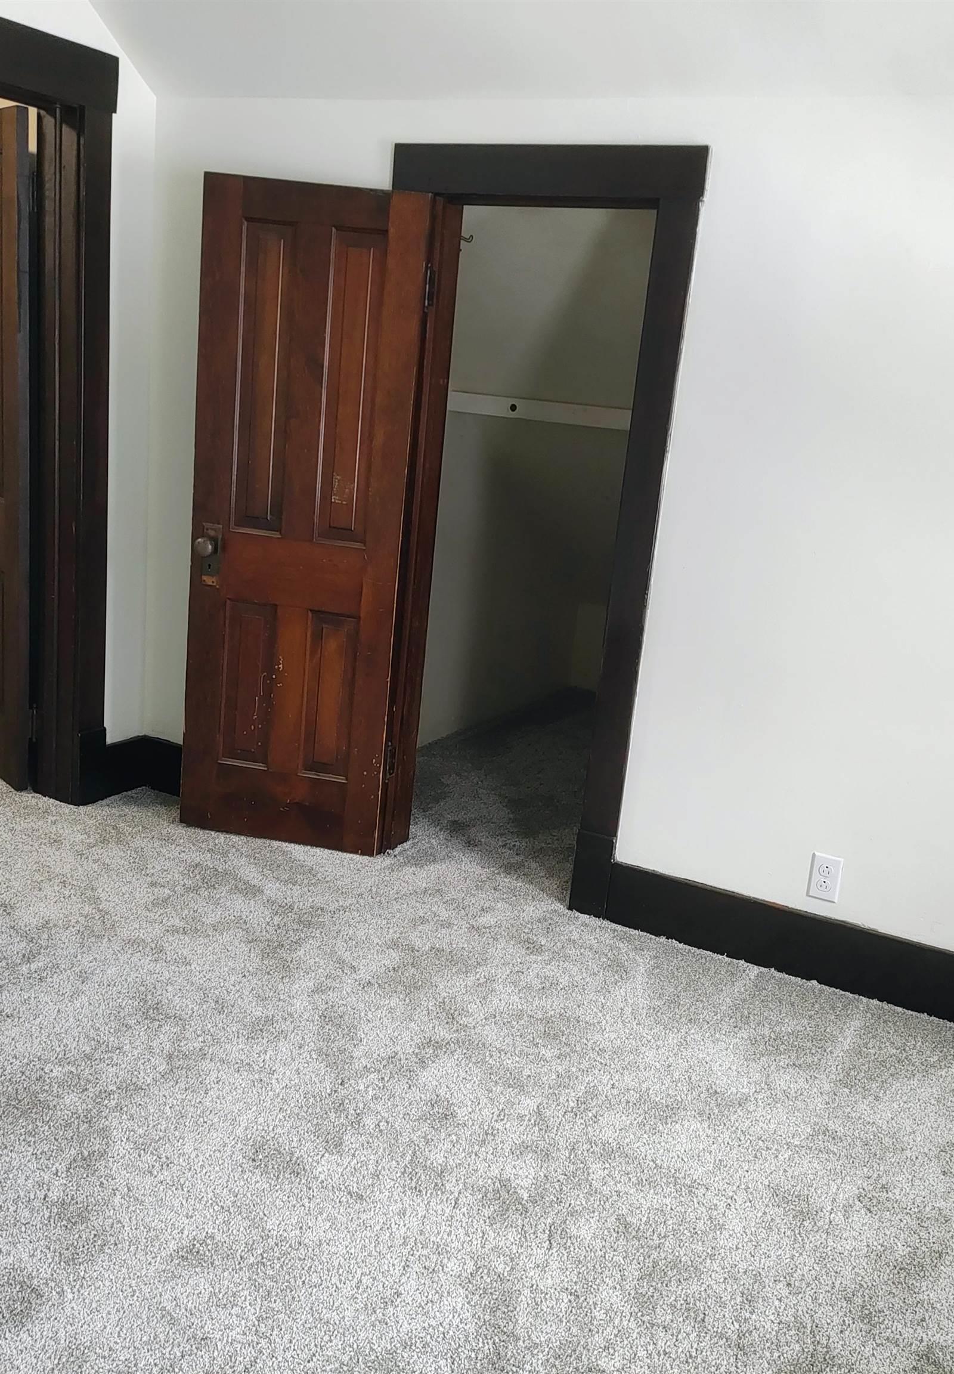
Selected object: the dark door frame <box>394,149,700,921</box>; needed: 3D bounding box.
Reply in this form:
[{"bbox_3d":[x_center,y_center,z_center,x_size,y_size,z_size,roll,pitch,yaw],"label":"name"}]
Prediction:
[{"bbox_3d":[0.109,-0.401,3.514,0.844,1.923,0.150,12,15,26],"label":"dark door frame"}]

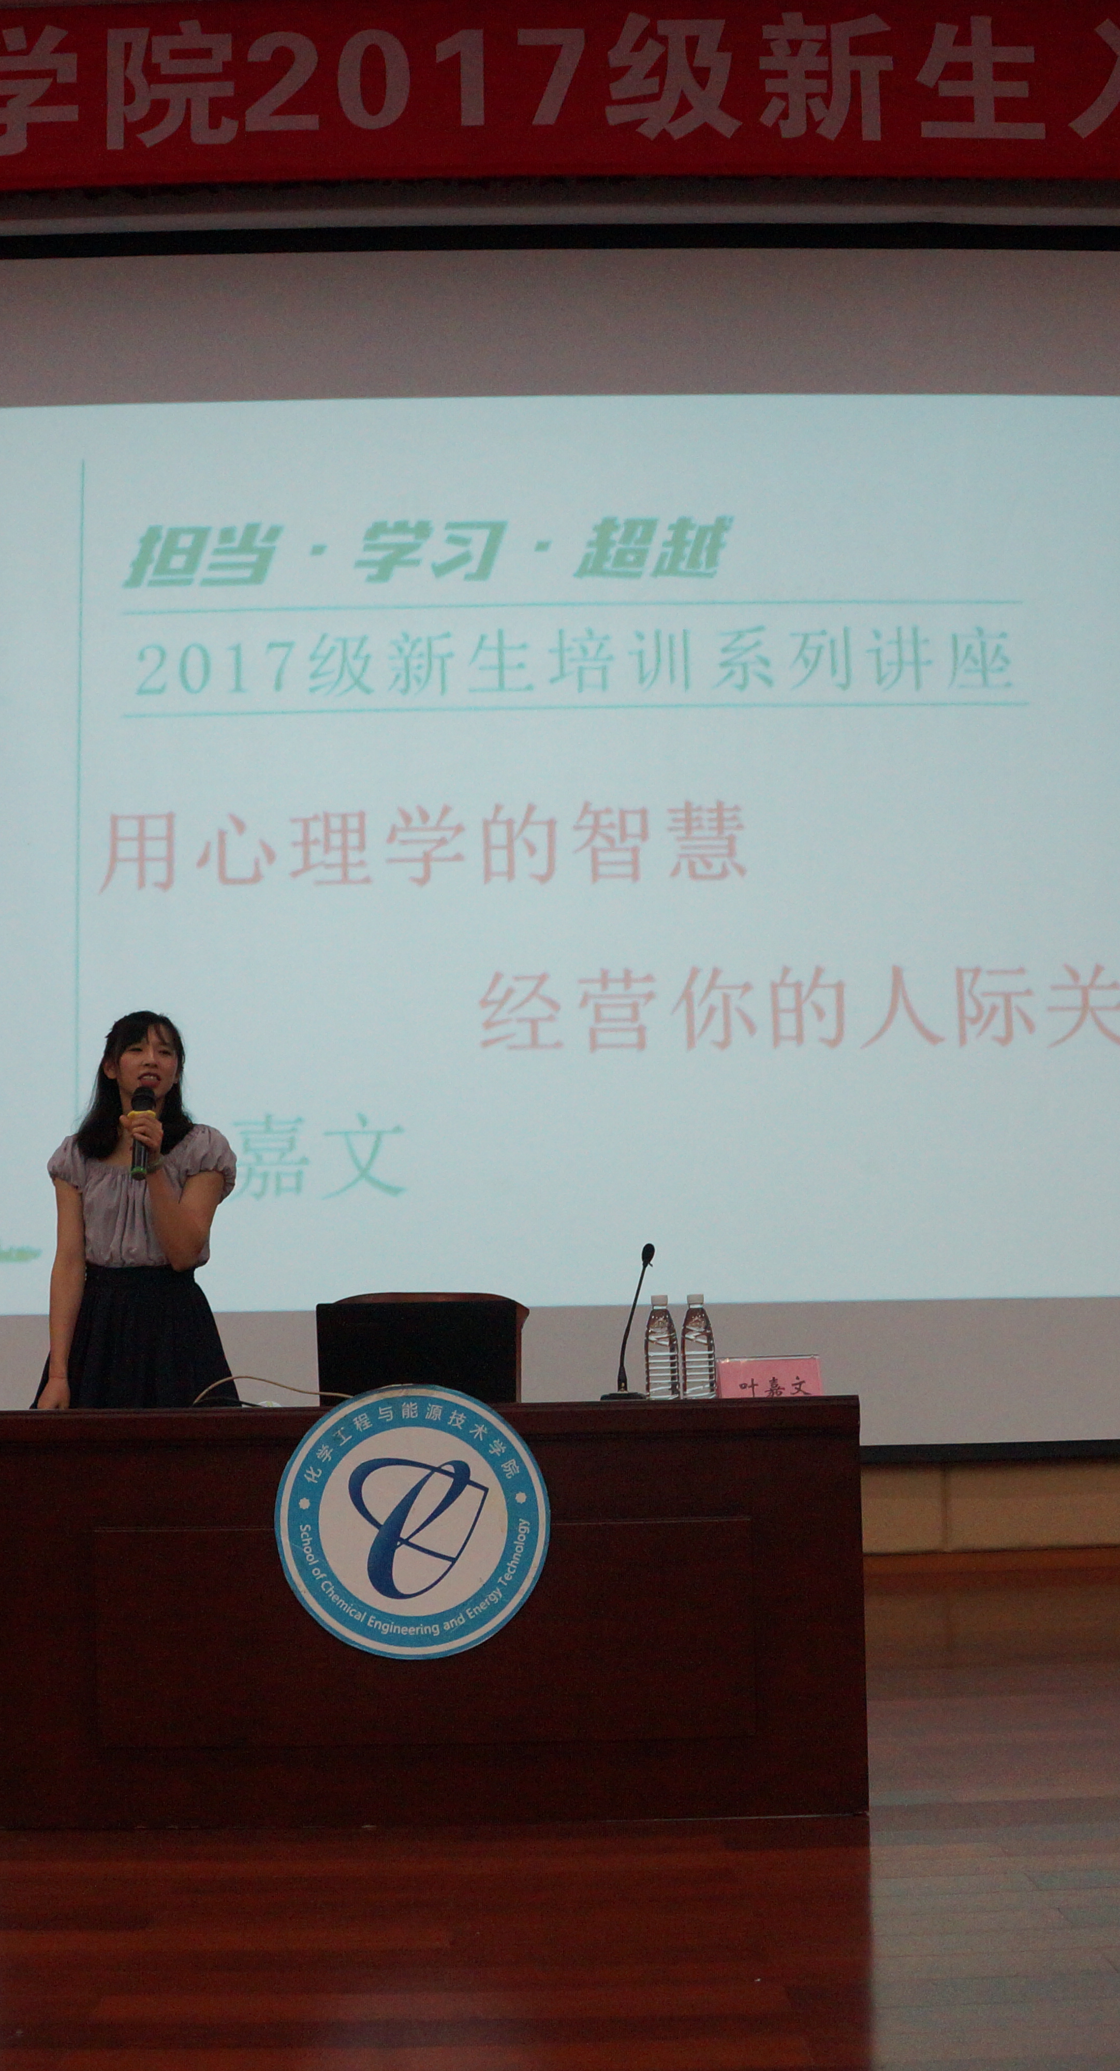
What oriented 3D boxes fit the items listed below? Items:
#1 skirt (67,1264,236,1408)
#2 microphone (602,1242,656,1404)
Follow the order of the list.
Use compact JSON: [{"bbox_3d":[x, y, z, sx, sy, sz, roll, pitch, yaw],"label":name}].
[{"bbox_3d":[-0.936,0.800,5.144,0.560,0.580,0.460,-1,-7,-3],"label":"skirt"},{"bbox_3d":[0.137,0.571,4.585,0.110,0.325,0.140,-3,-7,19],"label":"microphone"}]

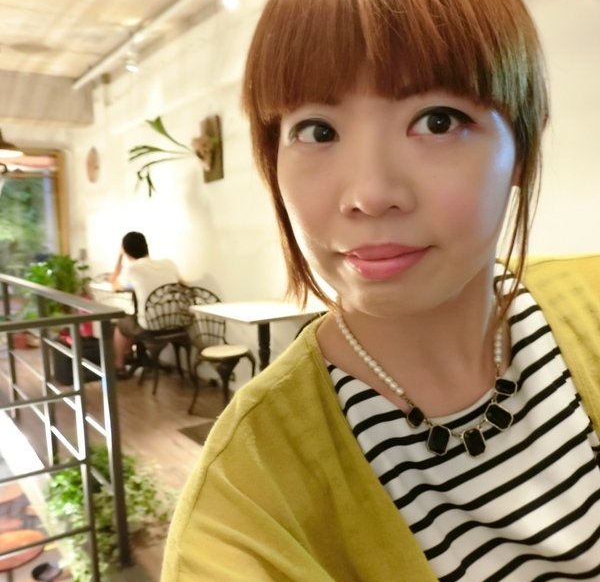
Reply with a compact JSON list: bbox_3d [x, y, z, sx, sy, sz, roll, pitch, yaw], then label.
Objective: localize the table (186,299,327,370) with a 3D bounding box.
[{"bbox_3d":[-0.293,0.482,3.905,0.620,0.740,0.880,-7,8,-35],"label":"table"}]

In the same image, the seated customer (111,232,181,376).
[{"bbox_3d":[-1.297,0.137,4.893,0.500,1.260,0.800,-7,8,-35],"label":"seated customer"}]

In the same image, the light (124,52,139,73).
[{"bbox_3d":[-1.429,-1.938,4.900,0.130,0.190,0.120,-7,8,-35],"label":"light"}]

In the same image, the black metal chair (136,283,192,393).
[{"bbox_3d":[-1.087,0.364,4.620,0.420,0.860,0.470,-7,8,-35],"label":"black metal chair"}]

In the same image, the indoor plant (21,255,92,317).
[{"bbox_3d":[-2.318,-0.052,5.500,0.640,0.660,0.550,-4,7,-17],"label":"indoor plant"}]

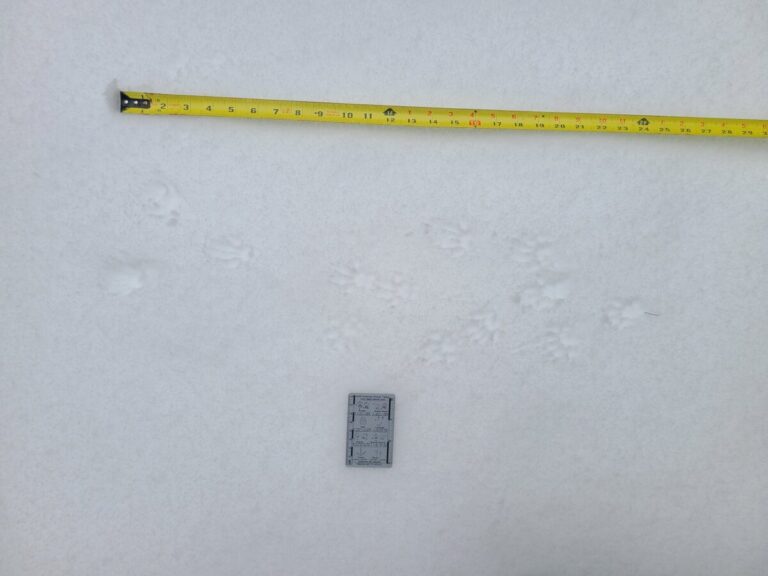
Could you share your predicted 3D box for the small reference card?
[{"bbox_3d":[-0.016,0.164,0.666,0.054,0.001,0.086,2,89,-3],"label":"small reference card"}]

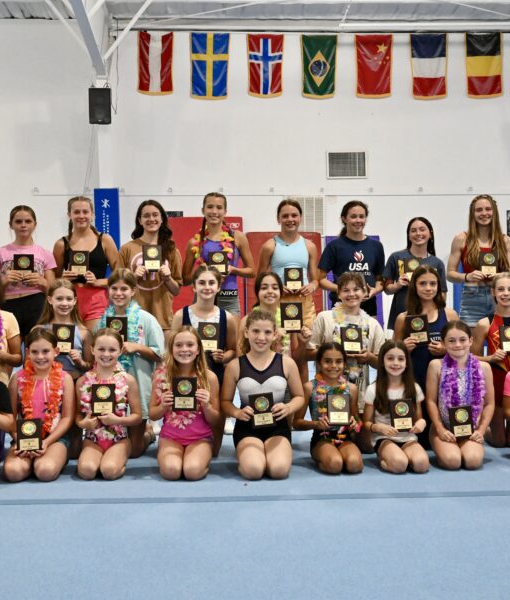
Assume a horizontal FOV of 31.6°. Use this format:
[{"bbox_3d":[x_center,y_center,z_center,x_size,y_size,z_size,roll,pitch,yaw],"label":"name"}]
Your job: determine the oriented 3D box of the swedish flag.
[{"bbox_3d":[-0.800,-4.160,16.000,0.670,1.200,0.060,0,1,-2],"label":"swedish flag"}]

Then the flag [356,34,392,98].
[{"bbox_3d":[2.002,-3.944,15.200,0.620,1.070,0.080,0,1,-3],"label":"flag"}]

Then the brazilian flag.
[{"bbox_3d":[0.981,-3.581,13.800,0.540,0.980,0.050,0,1,-2],"label":"brazilian flag"}]

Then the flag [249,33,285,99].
[{"bbox_3d":[0.161,-3.581,13.800,0.560,0.980,0.050,0,1,-2],"label":"flag"}]

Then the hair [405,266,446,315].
[{"bbox_3d":[1.042,-0.061,5.500,0.240,0.310,0.220,0,1,6],"label":"hair"}]

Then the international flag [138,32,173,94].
[{"bbox_3d":[-1.812,-4.323,16.414,0.652,1.188,0.060,0,1,-2],"label":"international flag"}]

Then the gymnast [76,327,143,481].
[{"bbox_3d":[-0.839,0.564,5.120,0.370,0.800,0.570,0,1,-3],"label":"gymnast"}]

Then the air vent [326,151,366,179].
[{"bbox_3d":[1.680,-2.488,16.522,0.773,0.533,0.080,0,1,-2],"label":"air vent"}]

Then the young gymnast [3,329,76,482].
[{"bbox_3d":[-1.221,0.567,5.100,0.380,0.800,0.580,0,1,-6],"label":"young gymnast"}]

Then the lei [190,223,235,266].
[{"bbox_3d":[-0.290,-0.352,6.150,0.310,0.330,0.220,0,1,-1],"label":"lei"}]

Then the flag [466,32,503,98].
[{"bbox_3d":[4.131,-4.221,16.200,0.670,1.180,0.060,0,1,-2],"label":"flag"}]

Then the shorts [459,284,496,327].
[{"bbox_3d":[1.641,0.044,6.550,0.310,0.310,0.230,0,1,10],"label":"shorts"}]

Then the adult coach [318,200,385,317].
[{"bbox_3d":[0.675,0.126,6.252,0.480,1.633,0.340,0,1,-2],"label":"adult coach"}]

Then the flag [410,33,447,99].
[{"bbox_3d":[3.196,-4.308,16.569,0.686,1.217,0.060,0,1,-2],"label":"flag"}]

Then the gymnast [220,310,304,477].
[{"bbox_3d":[0.045,0.498,5.003,0.460,0.900,0.540,0,1,0],"label":"gymnast"}]

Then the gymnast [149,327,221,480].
[{"bbox_3d":[-0.386,0.545,4.974,0.400,0.810,0.520,0,1,-3],"label":"gymnast"}]

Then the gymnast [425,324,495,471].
[{"bbox_3d":[1.190,0.535,5.214,0.410,0.810,0.520,0,1,11],"label":"gymnast"}]

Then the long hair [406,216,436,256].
[{"bbox_3d":[1.208,-0.460,6.550,0.210,0.285,0.210,0,1,7],"label":"long hair"}]

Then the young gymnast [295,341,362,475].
[{"bbox_3d":[0.432,0.599,5.169,0.370,0.723,0.540,-1,1,-3],"label":"young gymnast"}]

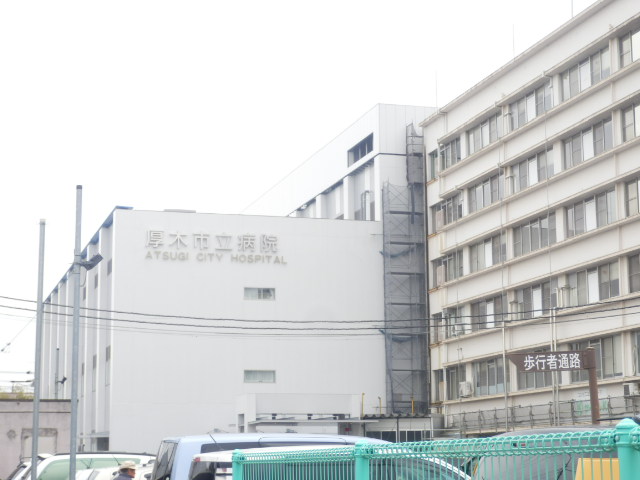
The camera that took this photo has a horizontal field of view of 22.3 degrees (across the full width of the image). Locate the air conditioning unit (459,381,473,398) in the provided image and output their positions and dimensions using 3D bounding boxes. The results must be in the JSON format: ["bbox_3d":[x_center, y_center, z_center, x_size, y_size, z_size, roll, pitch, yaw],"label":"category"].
[{"bbox_3d":[8.359,8.610,93.547,0.340,0.850,0.920,2,-8,-14],"label":"air conditioning unit"}]

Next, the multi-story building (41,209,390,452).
[{"bbox_3d":[-10.003,9.870,116.687,15.757,15.658,51.951,2,-8,-14],"label":"multi-story building"}]

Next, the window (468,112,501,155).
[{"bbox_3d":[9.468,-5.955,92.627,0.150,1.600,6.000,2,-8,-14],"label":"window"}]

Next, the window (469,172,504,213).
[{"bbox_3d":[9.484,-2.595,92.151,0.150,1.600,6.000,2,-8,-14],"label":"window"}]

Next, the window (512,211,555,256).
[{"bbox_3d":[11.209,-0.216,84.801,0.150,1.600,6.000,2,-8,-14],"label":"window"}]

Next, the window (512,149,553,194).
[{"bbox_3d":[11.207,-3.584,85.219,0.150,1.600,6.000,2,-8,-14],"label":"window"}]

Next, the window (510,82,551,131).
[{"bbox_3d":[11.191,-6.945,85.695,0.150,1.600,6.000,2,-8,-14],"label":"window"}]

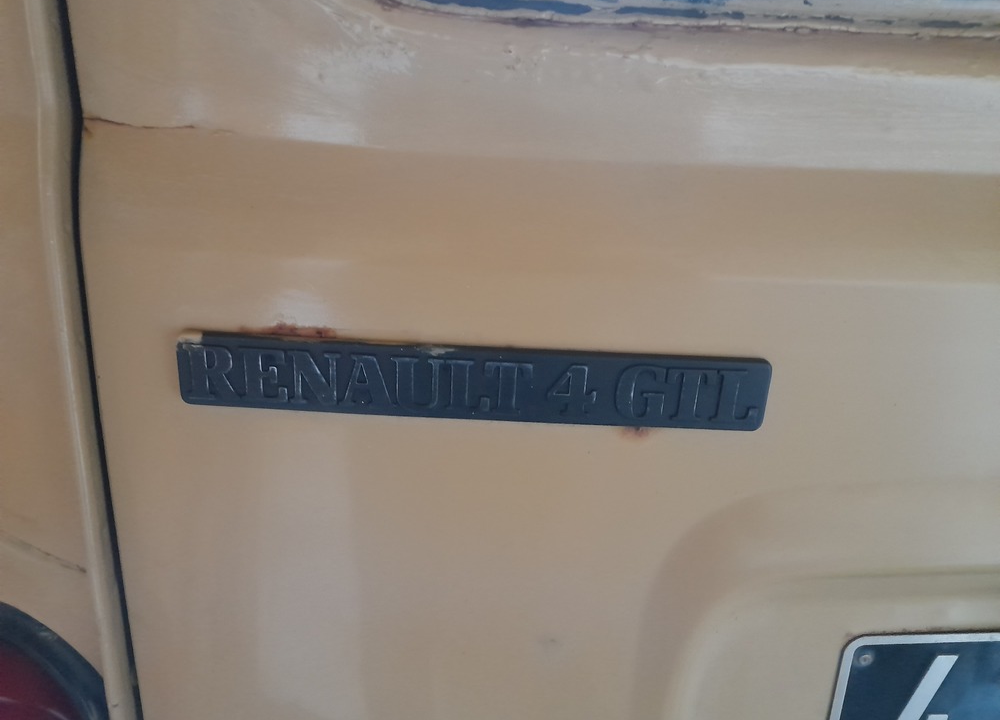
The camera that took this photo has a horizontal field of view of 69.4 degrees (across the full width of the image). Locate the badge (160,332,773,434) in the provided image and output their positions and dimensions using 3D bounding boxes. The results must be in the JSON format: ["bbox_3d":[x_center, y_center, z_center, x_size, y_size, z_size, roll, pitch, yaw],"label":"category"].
[{"bbox_3d":[-0.009,0.008,0.261,0.210,0.026,0.007,3,17,0],"label":"badge"}]

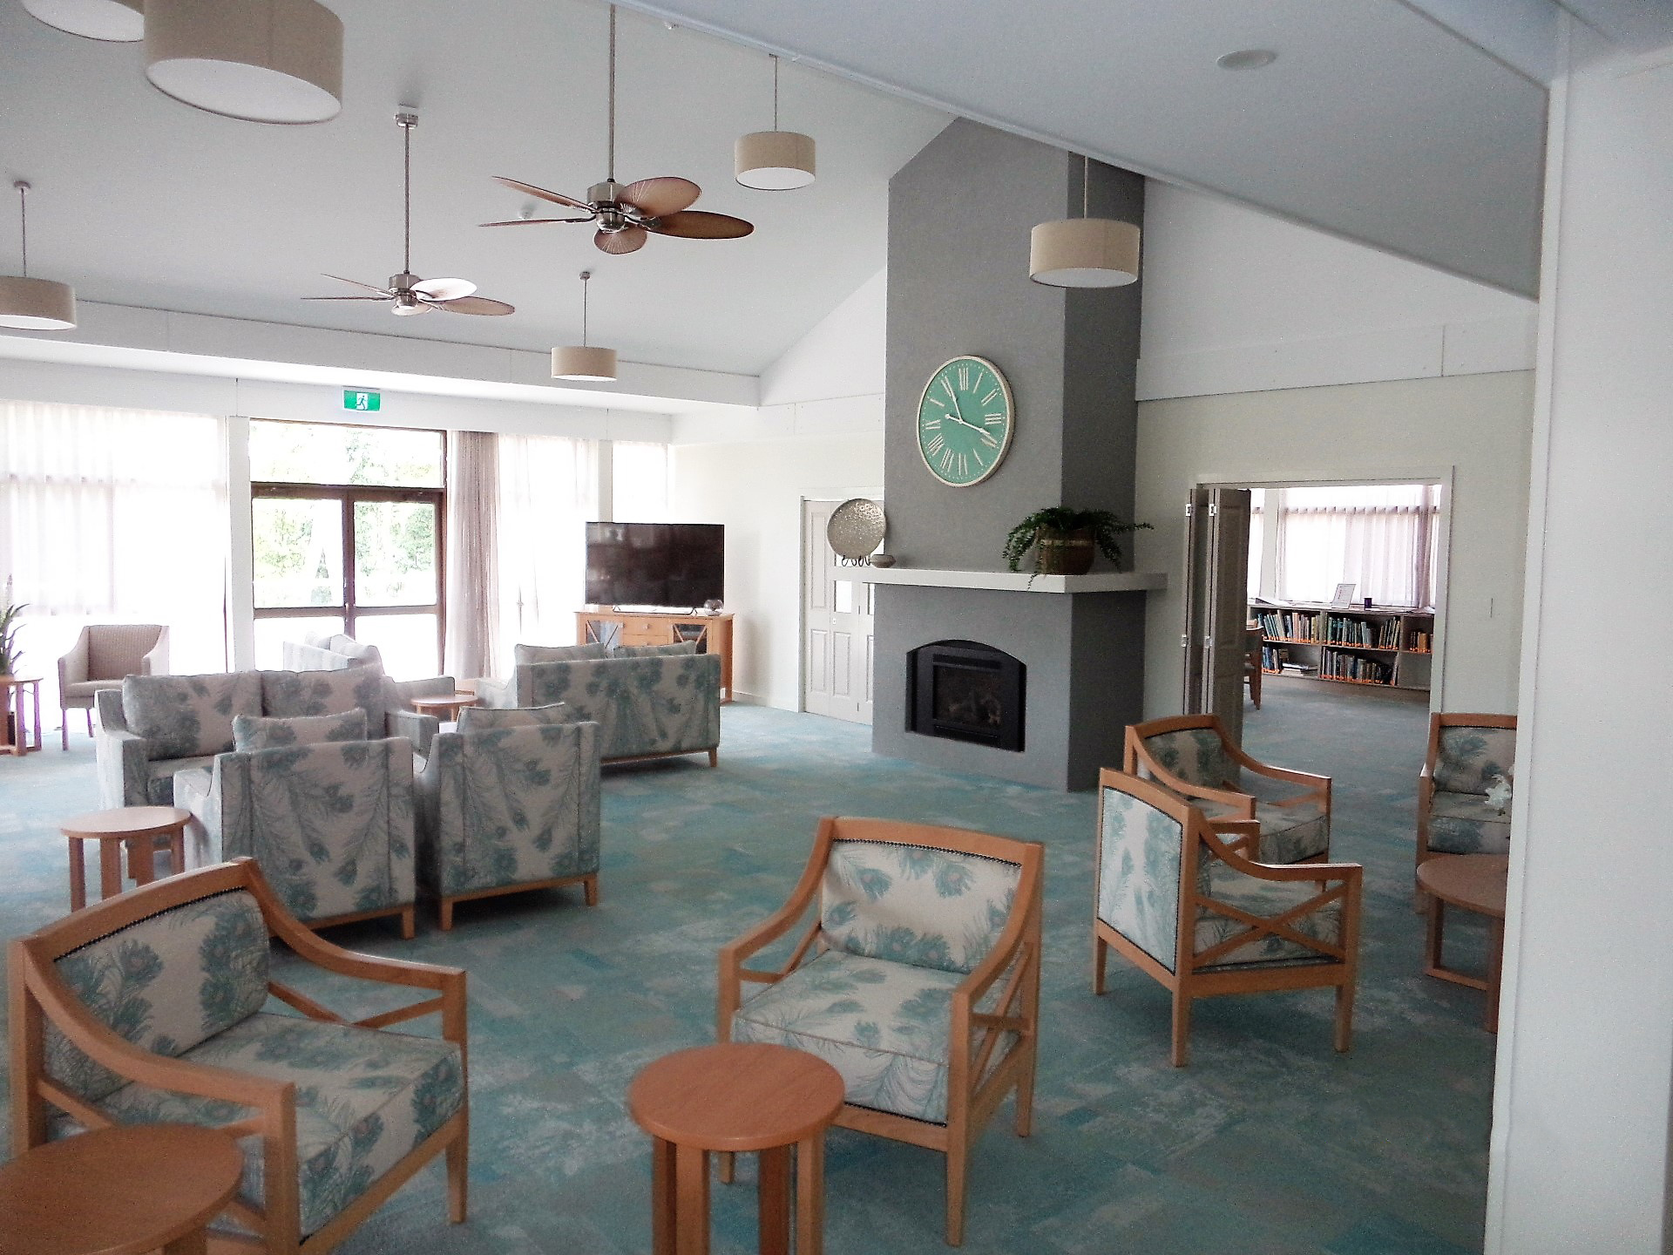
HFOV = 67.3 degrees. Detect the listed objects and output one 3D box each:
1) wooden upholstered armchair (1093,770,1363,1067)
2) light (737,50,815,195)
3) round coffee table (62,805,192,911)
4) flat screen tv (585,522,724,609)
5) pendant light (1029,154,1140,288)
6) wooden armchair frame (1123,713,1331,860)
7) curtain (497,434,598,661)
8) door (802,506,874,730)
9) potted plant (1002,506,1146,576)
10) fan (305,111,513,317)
[{"bbox_3d":[1.338,0.968,4.399,0.660,0.835,0.665,0,4,-13],"label":"wooden upholstered armchair"},{"bbox_3d":[-0.381,-3.177,7.826,0.501,0.768,0.501,1,5,0],"label":"light"},{"bbox_3d":[-2.749,1.017,4.887,0.450,0.550,0.450,1,4,0],"label":"round coffee table"},{"bbox_3d":[-1.777,-0.599,12.235,1.471,0.842,0.100,2,5,16],"label":"flat screen tv"},{"bbox_3d":[1.188,-2.019,5.974,0.500,0.708,0.500,1,4,0],"label":"pendant light"},{"bbox_3d":[1.788,0.895,5.763,0.701,0.868,0.653,-3,6,-40],"label":"wooden armchair frame"},{"bbox_3d":[-2.842,-0.595,12.497,1.088,2.544,0.100,-3,6,-40],"label":"curtain"},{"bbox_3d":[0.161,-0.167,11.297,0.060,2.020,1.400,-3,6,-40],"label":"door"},{"bbox_3d":[1.564,-0.570,8.238,0.679,0.462,0.794,-4,6,-42],"label":"potted plant"},{"bbox_3d":[-2.536,-2.489,7.449,1.297,1.147,1.297,-4,6,-42],"label":"fan"}]

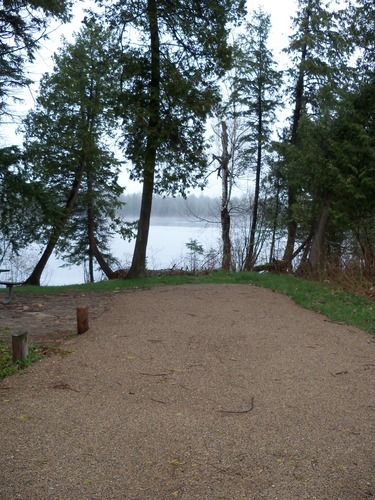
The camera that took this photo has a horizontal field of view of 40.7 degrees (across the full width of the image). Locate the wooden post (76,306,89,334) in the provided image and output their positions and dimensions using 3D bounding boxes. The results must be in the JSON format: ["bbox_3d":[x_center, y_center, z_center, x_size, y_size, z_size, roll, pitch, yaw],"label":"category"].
[{"bbox_3d":[-1.439,0.962,6.997,0.155,0.360,0.155,0,4,0],"label":"wooden post"}]

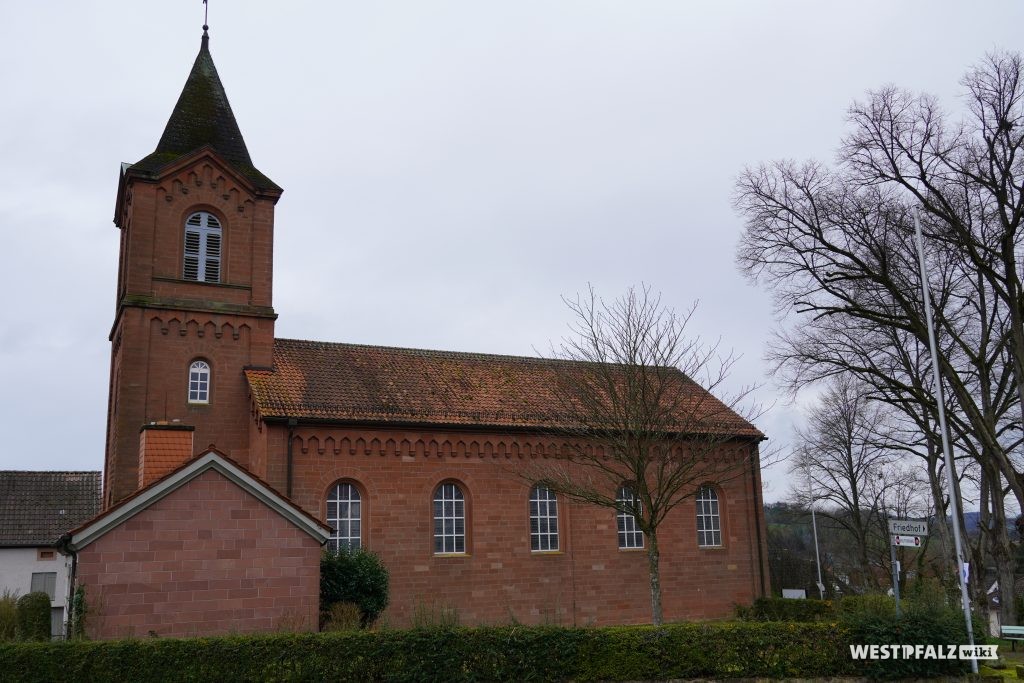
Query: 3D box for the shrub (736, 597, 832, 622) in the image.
[{"bbox_3d":[10.859,10.792,37.000,3.863,1.277,1.300,-1,-12,0],"label":"shrub"}]

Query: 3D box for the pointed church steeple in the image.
[{"bbox_3d":[-13.607,-9.873,41.060,6.000,8.600,6.000,5,-14,-27],"label":"pointed church steeple"}]

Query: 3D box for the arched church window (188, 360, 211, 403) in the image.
[{"bbox_3d":[-12.090,1.589,36.361,0.788,1.694,0.250,5,-14,-27],"label":"arched church window"}]

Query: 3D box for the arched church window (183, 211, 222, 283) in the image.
[{"bbox_3d":[-12.338,-3.805,37.525,1.416,2.962,0.250,5,-14,-27],"label":"arched church window"}]

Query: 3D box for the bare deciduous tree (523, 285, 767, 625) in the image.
[{"bbox_3d":[4.404,4.049,31.200,8.110,12.331,7.900,-1,-12,0],"label":"bare deciduous tree"}]

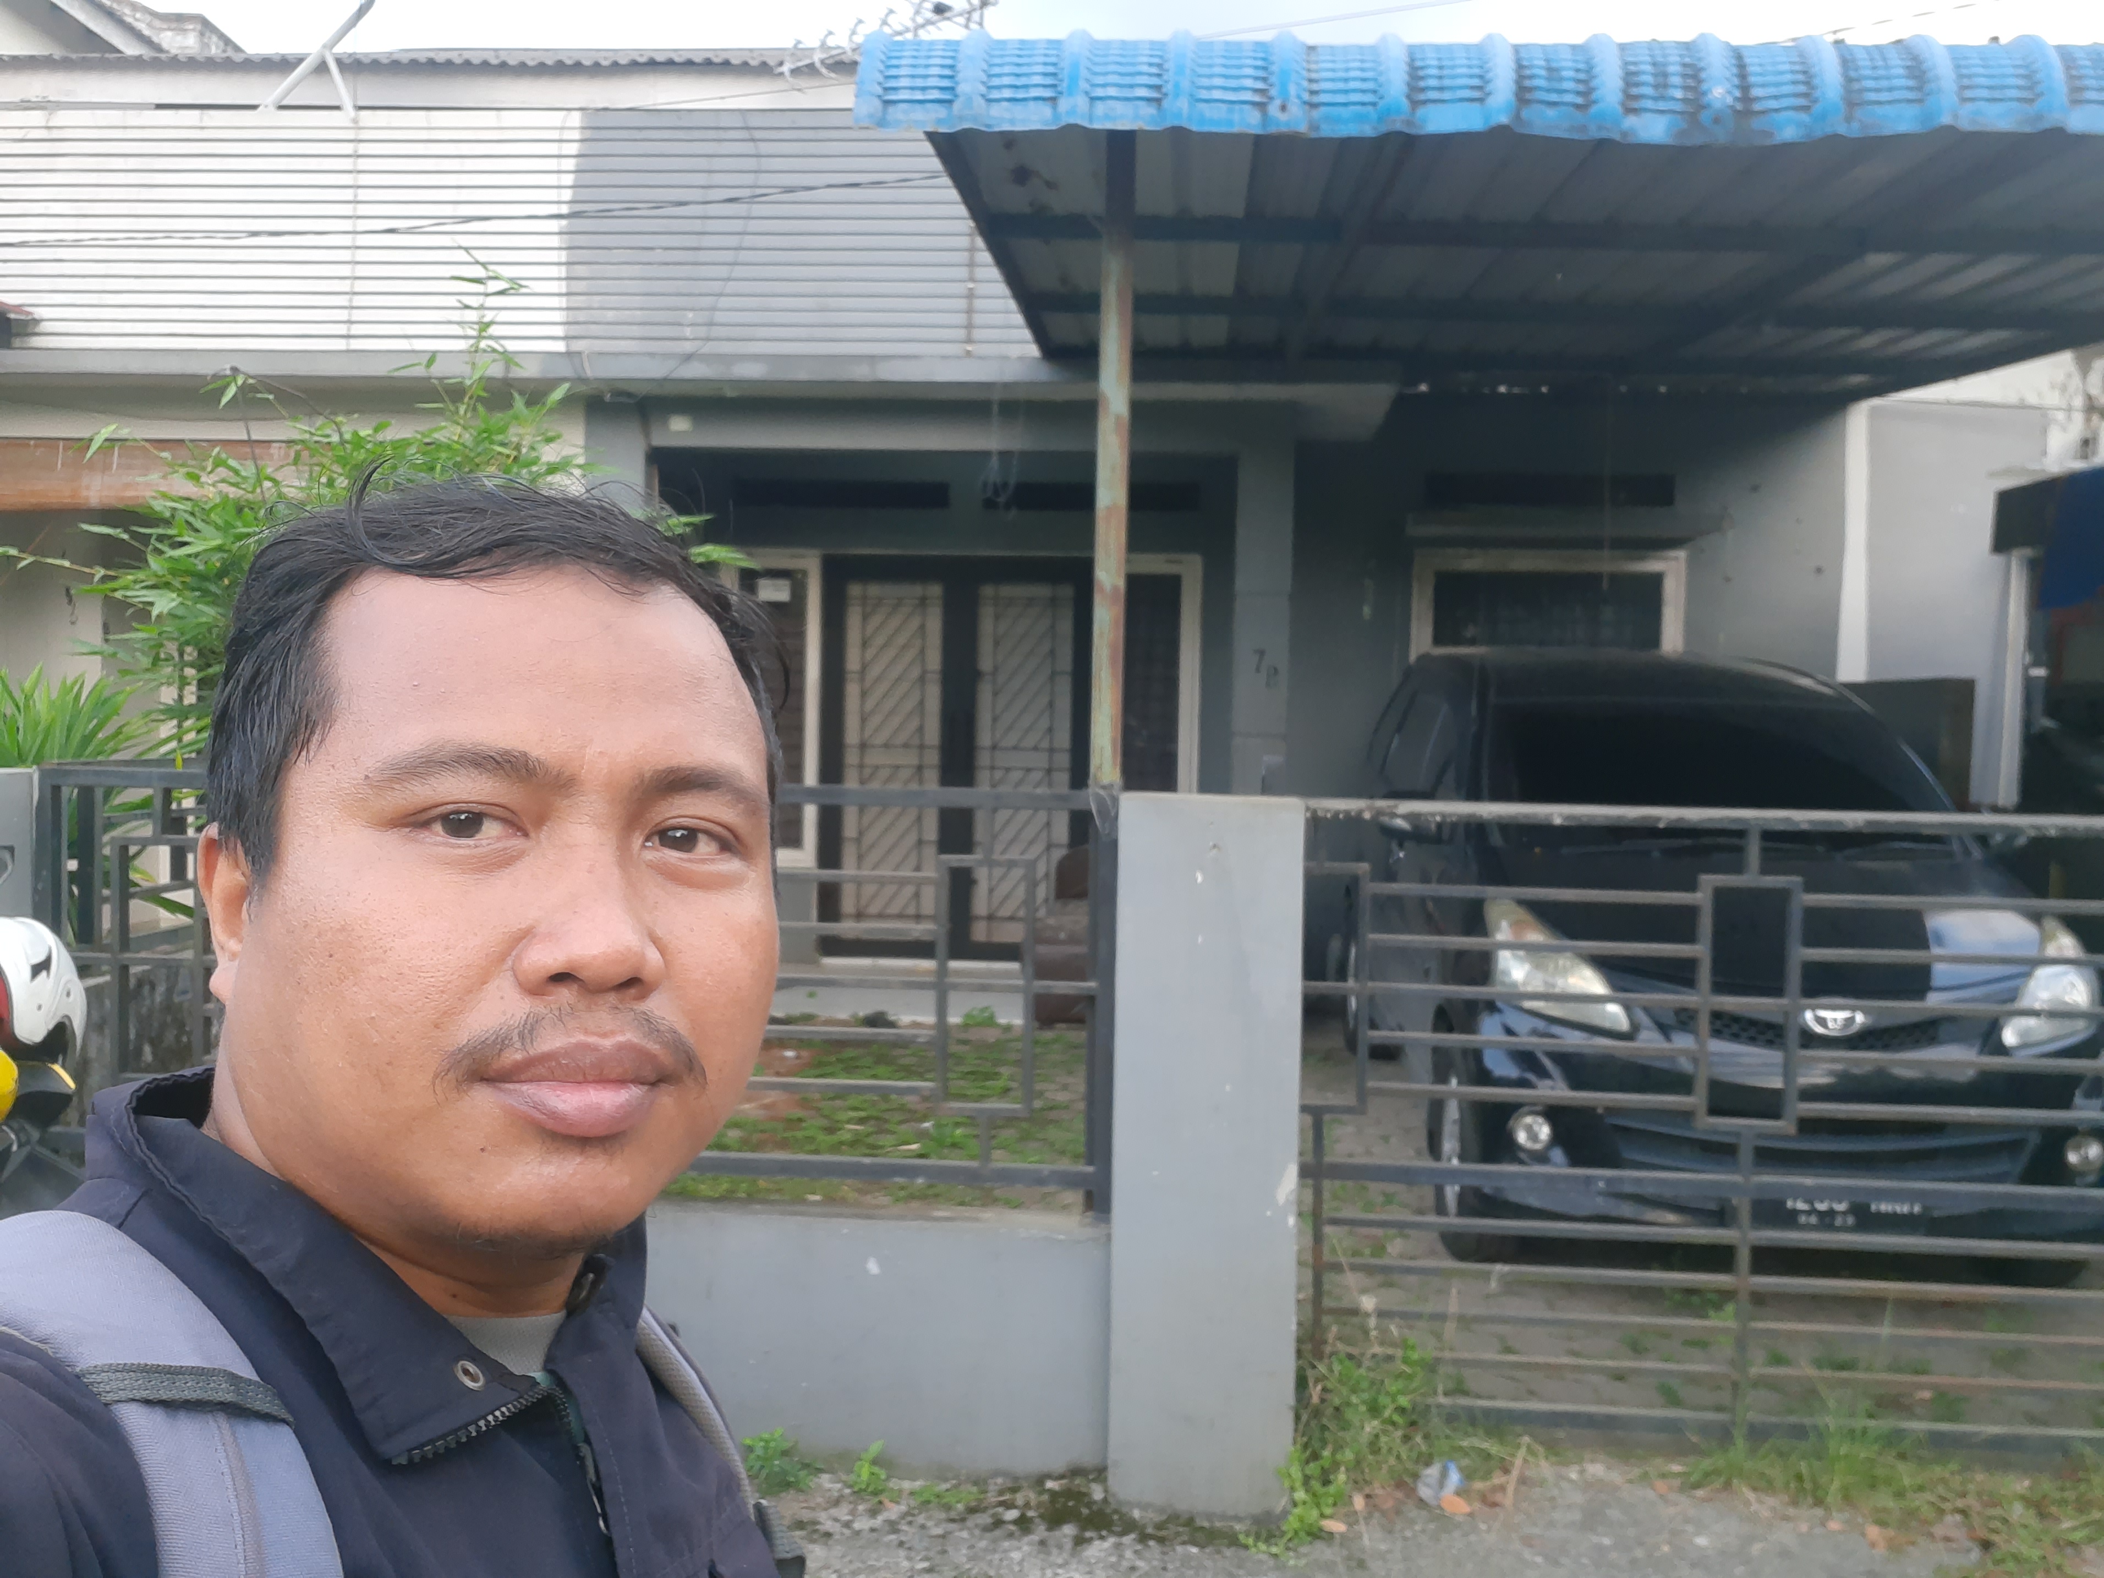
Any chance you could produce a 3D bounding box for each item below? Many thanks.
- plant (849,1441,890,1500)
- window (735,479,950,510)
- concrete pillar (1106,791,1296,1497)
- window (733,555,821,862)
[{"bbox_3d":[-0.345,1.289,2.875,0.078,0.109,0.066,1,2,4],"label":"plant"},{"bbox_3d":[-1.100,-1.536,7.950,1.144,0.161,0.100,1,2,2],"label":"window"},{"bbox_3d":[0.297,0.681,3.014,0.342,1.348,0.330,1,2,4],"label":"concrete pillar"},{"bbox_3d":[-1.451,-0.416,7.950,0.508,1.605,0.100,1,2,2],"label":"window"}]

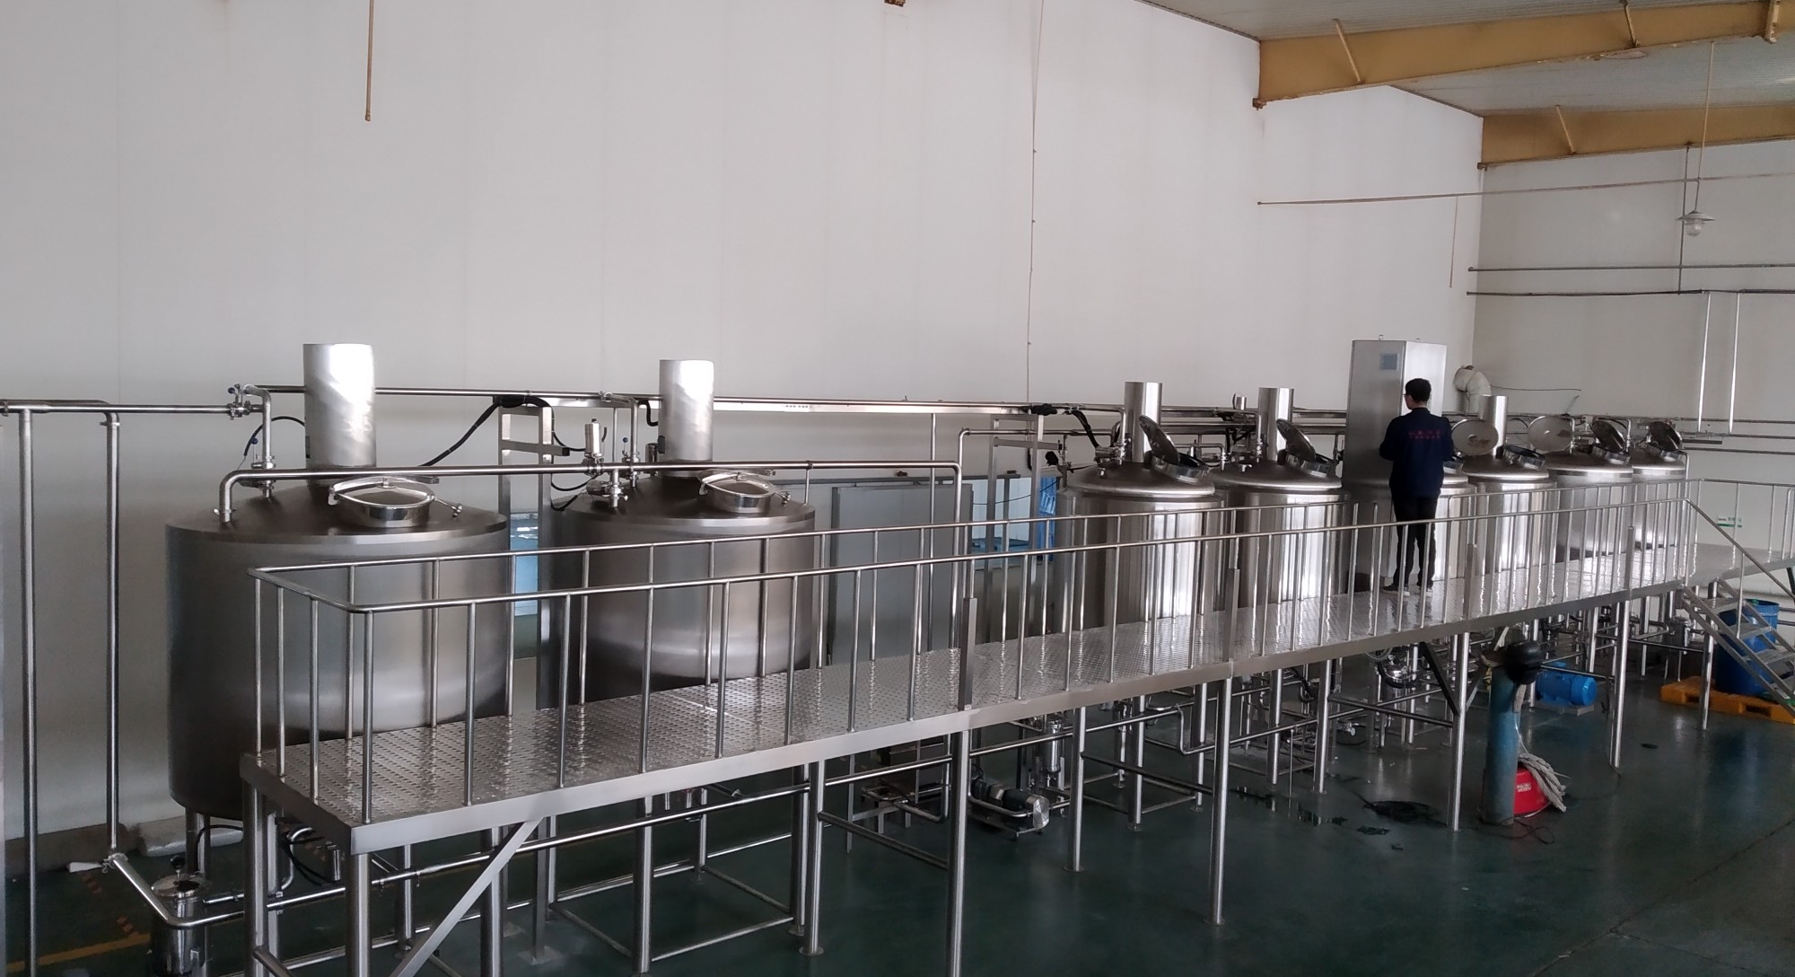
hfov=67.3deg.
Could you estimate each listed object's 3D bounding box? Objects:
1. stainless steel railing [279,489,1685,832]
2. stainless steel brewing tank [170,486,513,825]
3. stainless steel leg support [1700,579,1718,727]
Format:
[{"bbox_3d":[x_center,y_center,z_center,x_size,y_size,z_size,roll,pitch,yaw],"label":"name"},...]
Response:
[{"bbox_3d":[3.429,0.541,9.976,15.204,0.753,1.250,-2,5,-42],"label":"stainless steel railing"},{"bbox_3d":[-2.645,0.746,6.468,1.488,1.516,1.488,-2,5,-42],"label":"stainless steel brewing tank"},{"bbox_3d":[7.893,1.627,13.095,0.083,1.446,0.083,-2,5,-42],"label":"stainless steel leg support"}]

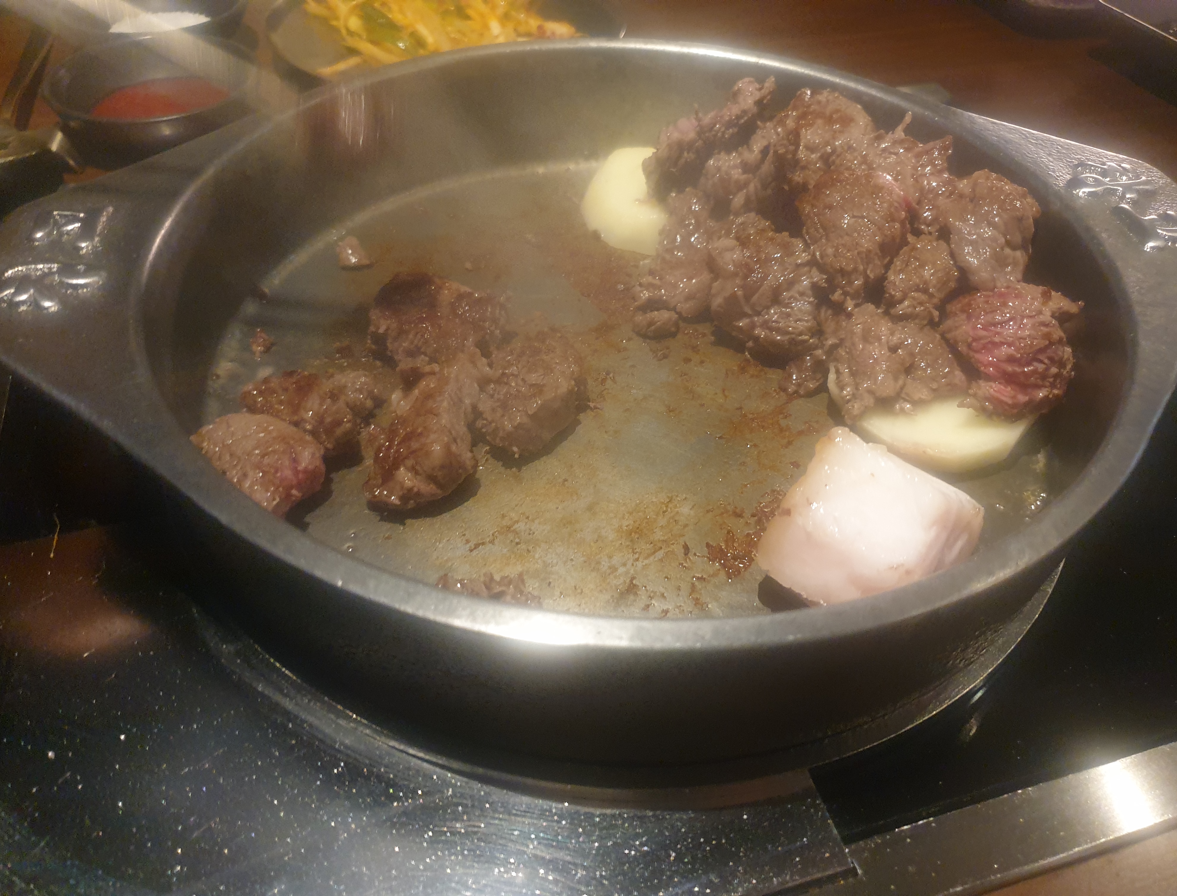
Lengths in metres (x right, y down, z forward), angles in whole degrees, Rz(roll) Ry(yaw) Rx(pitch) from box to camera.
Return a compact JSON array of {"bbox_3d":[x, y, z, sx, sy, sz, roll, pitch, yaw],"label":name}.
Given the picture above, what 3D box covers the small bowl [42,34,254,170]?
[{"bbox_3d":[-0.205,-0.162,0.433,0.096,0.035,0.096,1,45,-1],"label":"small bowl"}]

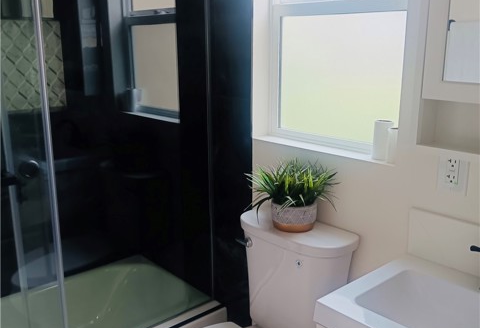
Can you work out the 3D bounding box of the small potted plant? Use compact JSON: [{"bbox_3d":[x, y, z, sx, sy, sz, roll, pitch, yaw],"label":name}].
[{"bbox_3d":[0.165,0.103,1.549,0.250,0.210,0.290,-12,17,-41],"label":"small potted plant"}]

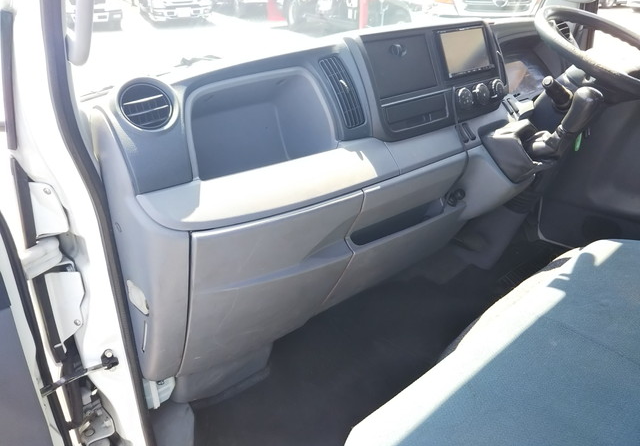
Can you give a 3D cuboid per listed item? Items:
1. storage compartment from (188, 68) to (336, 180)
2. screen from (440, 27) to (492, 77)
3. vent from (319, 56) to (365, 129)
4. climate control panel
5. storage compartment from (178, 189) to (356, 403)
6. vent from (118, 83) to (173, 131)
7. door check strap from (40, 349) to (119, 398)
[{"bbox_3d":[-0.129,-0.179,0.965,0.305,0.145,0.150,-22,19,-38],"label":"storage compartment"},{"bbox_3d":[0.315,-0.374,1.213,0.176,0.099,0.027,-22,7,-38],"label":"screen"},{"bbox_3d":[0.036,-0.239,1.020,0.048,0.130,0.030,-14,4,-28],"label":"vent"},{"bbox_3d":[0.352,-0.277,1.215,0.180,0.064,0.035,-22,7,-38],"label":"climate control panel"},{"bbox_3d":[-0.112,0.098,0.969,0.305,0.335,0.180,-18,38,-33],"label":"storage compartment"},{"bbox_3d":[-0.254,-0.169,0.813,0.078,0.078,0.030,-18,1,-34],"label":"vent"},{"bbox_3d":[-0.342,0.208,0.786,0.115,0.030,0.030,-22,33,-38],"label":"door check strap"}]

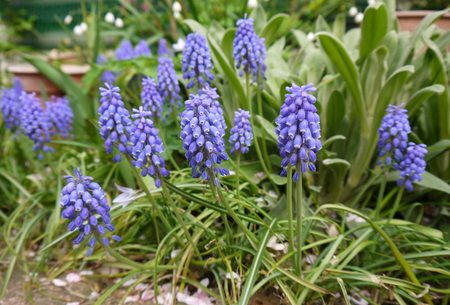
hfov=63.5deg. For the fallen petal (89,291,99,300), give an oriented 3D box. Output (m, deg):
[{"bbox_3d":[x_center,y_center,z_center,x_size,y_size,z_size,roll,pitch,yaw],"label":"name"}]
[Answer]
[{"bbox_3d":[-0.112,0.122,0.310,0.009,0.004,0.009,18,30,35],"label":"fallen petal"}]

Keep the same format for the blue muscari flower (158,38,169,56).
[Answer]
[{"bbox_3d":[-0.093,-0.154,0.550,0.019,0.036,0.019,0,18,0],"label":"blue muscari flower"}]

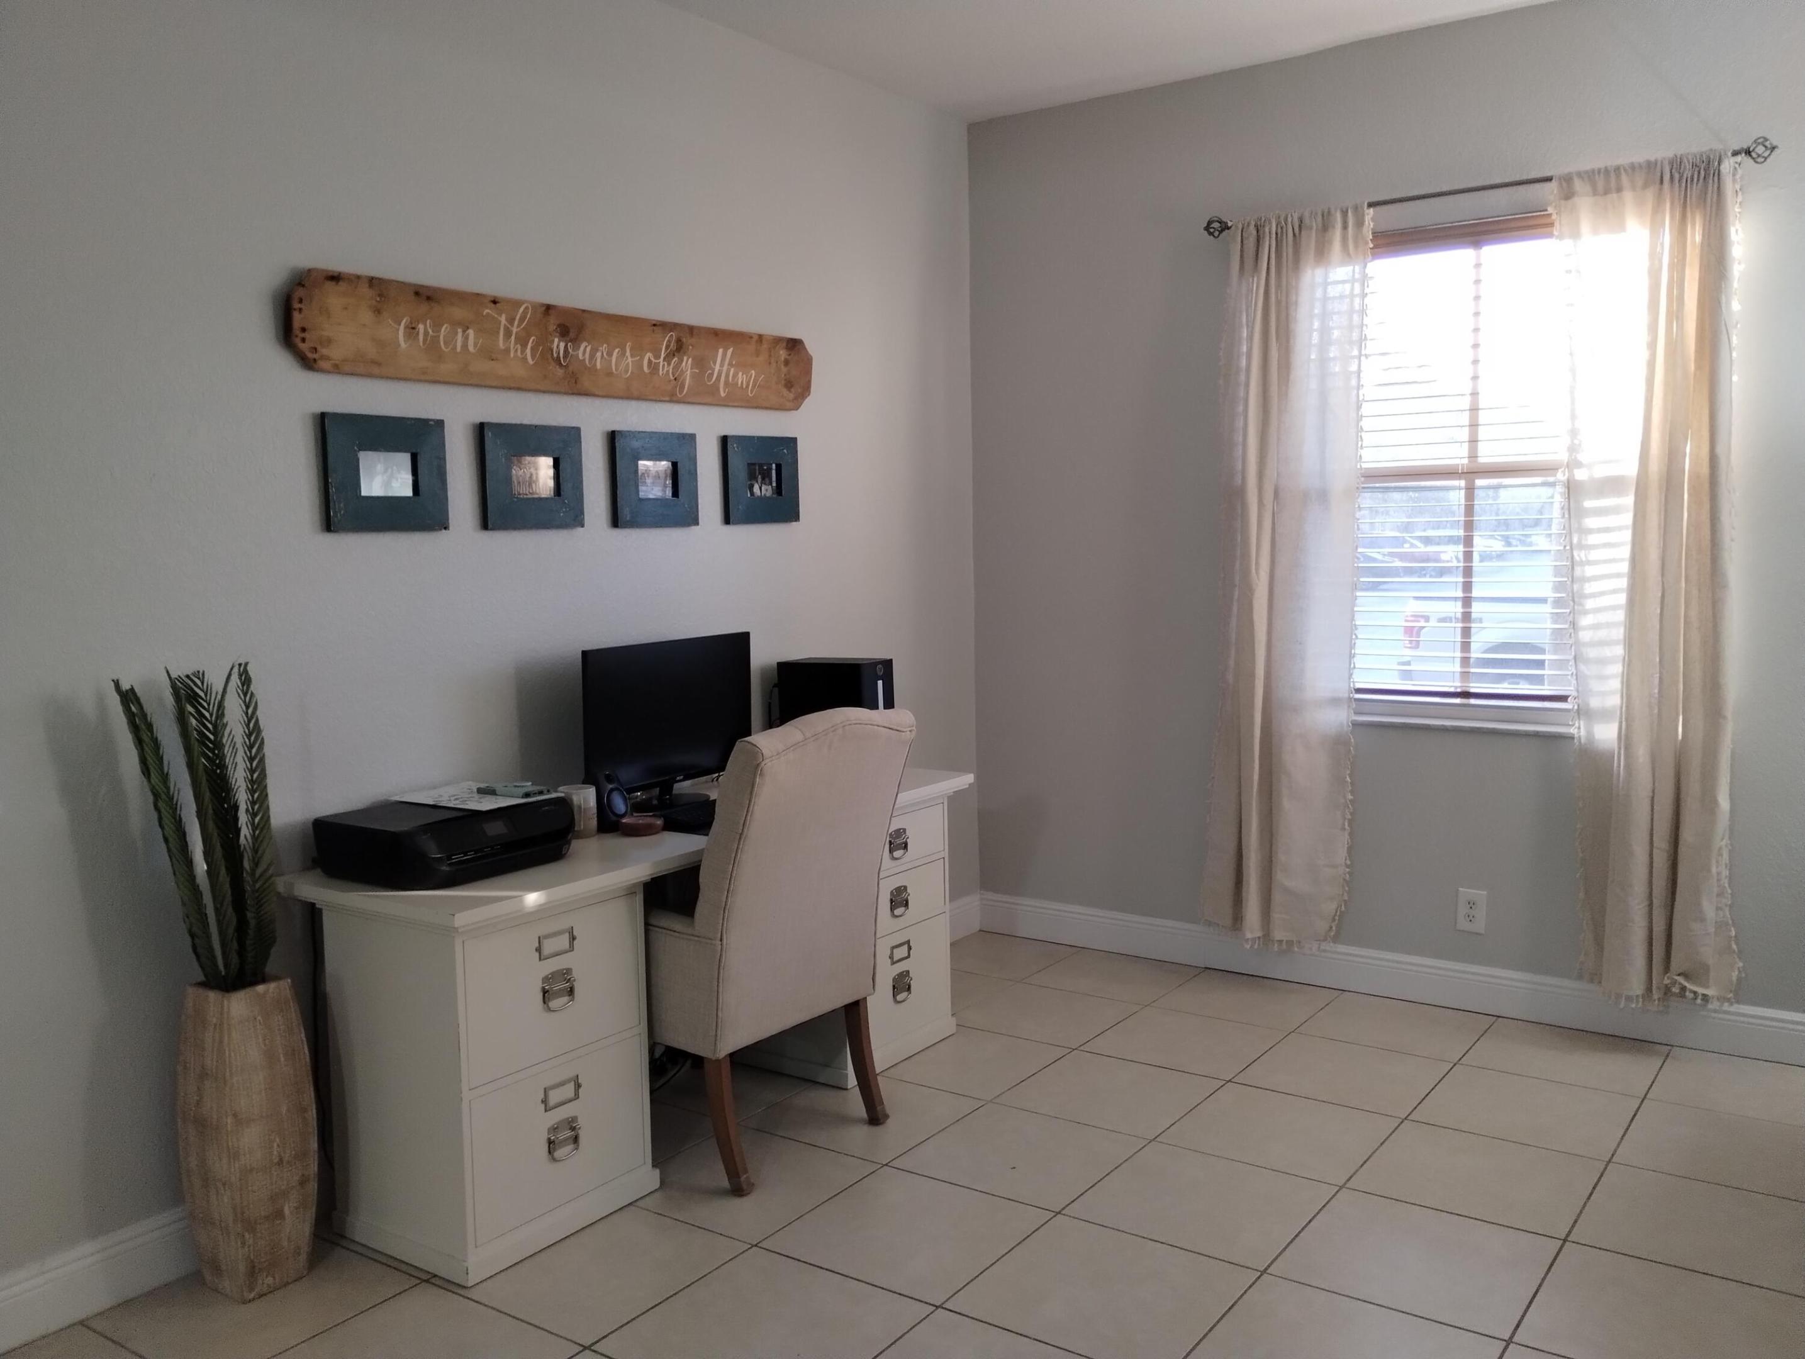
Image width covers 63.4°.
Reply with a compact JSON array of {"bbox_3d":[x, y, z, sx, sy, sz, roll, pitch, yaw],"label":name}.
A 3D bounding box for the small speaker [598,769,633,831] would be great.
[{"bbox_3d":[-0.674,0.280,3.438,0.070,0.137,0.072,2,6,28],"label":"small speaker"}]

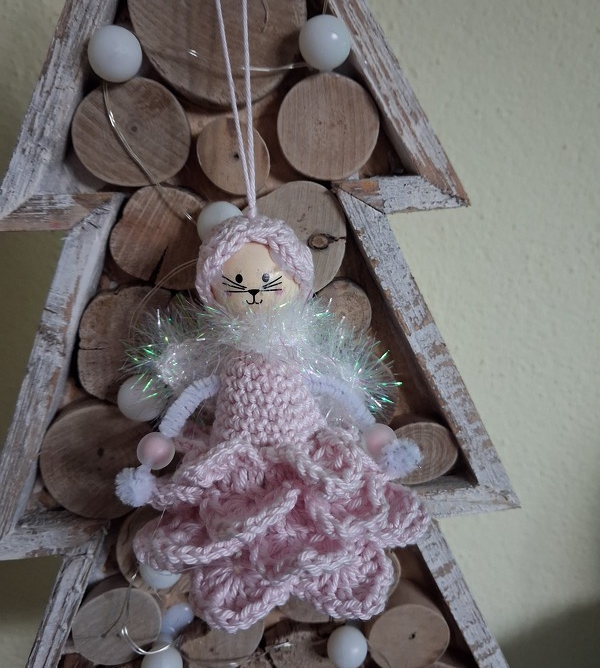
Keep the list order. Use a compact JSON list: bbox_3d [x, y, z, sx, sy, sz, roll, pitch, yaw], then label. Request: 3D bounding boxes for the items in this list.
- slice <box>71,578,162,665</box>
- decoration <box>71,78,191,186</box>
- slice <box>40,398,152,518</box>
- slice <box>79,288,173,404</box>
[{"bbox_3d":[-0.077,0.119,0.268,0.037,0.038,0.020,-4,10,-5],"label":"slice"},{"bbox_3d":[-0.062,-0.075,0.236,0.043,0.038,0.020,-4,10,-5],"label":"decoration"},{"bbox_3d":[-0.081,0.049,0.255,0.045,0.048,0.020,-4,10,-5],"label":"slice"},{"bbox_3d":[-0.068,0.003,0.249,0.037,0.045,0.020,-4,10,-5],"label":"slice"}]

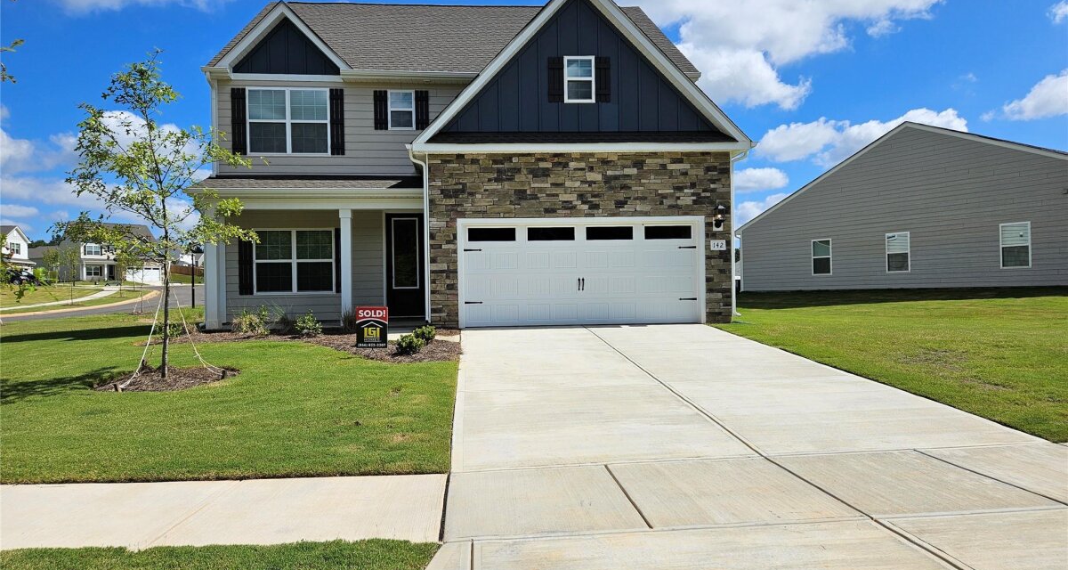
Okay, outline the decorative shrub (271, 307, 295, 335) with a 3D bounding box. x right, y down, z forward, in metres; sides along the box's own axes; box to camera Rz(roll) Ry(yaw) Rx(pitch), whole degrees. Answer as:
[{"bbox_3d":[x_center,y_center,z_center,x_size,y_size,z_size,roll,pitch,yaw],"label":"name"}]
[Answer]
[{"bbox_3d":[-4.929,0.684,13.962,0.476,0.511,0.476,-1,2,-5],"label":"decorative shrub"}]

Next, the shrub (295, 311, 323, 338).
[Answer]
[{"bbox_3d":[-4.292,0.719,13.498,0.528,0.474,0.528,-1,2,-5],"label":"shrub"}]

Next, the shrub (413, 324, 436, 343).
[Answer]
[{"bbox_3d":[-1.923,0.840,12.518,0.404,0.334,0.404,-1,2,-5],"label":"shrub"}]

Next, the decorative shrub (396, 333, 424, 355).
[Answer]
[{"bbox_3d":[-1.927,0.903,11.014,0.437,0.330,0.437,-1,2,-5],"label":"decorative shrub"}]

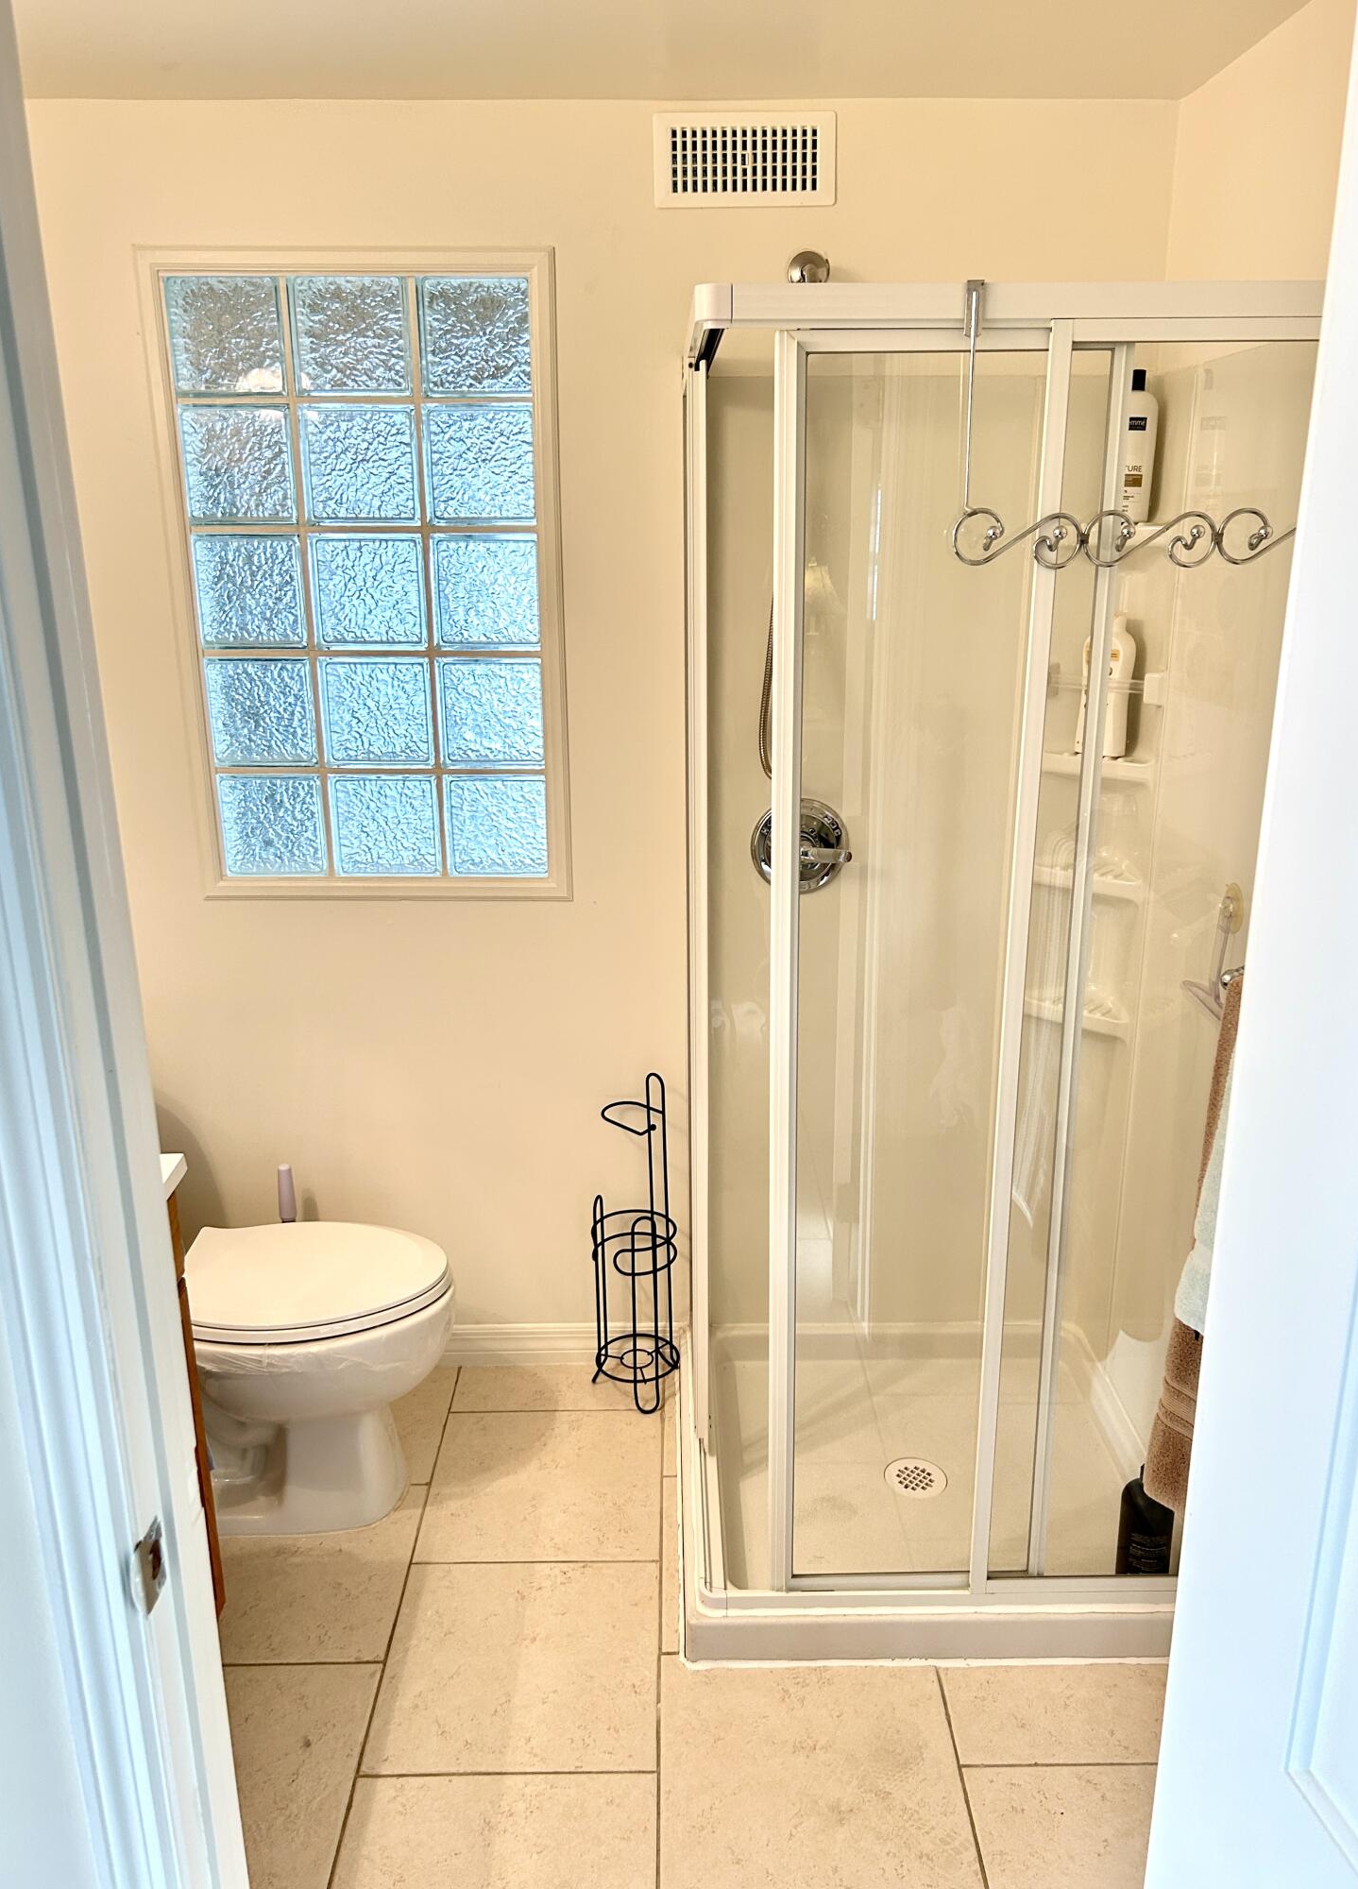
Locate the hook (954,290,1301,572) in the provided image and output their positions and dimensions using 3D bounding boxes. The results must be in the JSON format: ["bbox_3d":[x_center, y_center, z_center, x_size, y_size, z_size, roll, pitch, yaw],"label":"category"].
[{"bbox_3d":[0.544,-0.590,1.614,0.465,0.310,0.085,-1,16,0],"label":"hook"}]

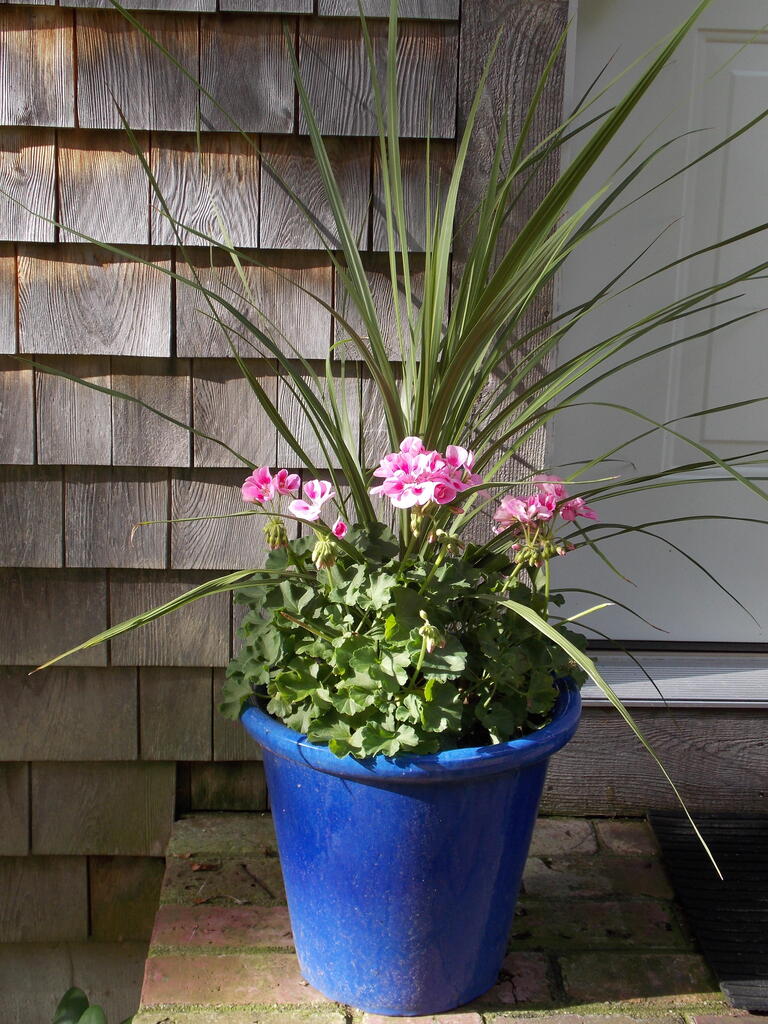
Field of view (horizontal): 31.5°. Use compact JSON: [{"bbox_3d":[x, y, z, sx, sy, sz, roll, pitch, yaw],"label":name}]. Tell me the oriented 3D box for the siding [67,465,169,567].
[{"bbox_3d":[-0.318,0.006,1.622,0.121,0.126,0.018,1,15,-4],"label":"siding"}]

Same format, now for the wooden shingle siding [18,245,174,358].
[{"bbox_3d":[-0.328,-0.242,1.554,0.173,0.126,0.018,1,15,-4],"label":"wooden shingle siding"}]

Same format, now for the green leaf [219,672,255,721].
[{"bbox_3d":[-0.147,0.185,1.365,0.038,0.045,0.030,1,15,-4],"label":"green leaf"}]

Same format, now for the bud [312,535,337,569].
[{"bbox_3d":[-0.057,0.039,1.298,0.023,0.034,0.022,1,14,-3],"label":"bud"}]

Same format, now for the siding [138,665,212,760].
[{"bbox_3d":[-0.258,0.250,1.692,0.090,0.125,0.016,1,14,-3],"label":"siding"}]

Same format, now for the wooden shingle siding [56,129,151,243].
[{"bbox_3d":[-0.315,-0.366,1.532,0.102,0.126,0.016,1,14,-3],"label":"wooden shingle siding"}]

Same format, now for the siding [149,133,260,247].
[{"bbox_3d":[-0.203,-0.364,1.539,0.122,0.127,0.016,1,14,-3],"label":"siding"}]

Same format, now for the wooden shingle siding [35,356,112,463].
[{"bbox_3d":[-0.361,-0.119,1.593,0.088,0.131,0.016,1,14,-3],"label":"wooden shingle siding"}]

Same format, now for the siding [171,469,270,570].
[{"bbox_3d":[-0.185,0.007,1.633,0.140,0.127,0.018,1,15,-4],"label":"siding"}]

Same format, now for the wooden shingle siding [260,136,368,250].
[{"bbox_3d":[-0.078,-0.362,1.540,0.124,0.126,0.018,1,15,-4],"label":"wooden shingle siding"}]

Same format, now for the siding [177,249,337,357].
[{"bbox_3d":[-0.149,-0.239,1.573,0.180,0.125,0.016,1,14,-3],"label":"siding"}]

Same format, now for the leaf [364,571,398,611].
[{"bbox_3d":[-0.003,0.074,1.269,0.030,0.034,0.022,1,14,-3],"label":"leaf"}]

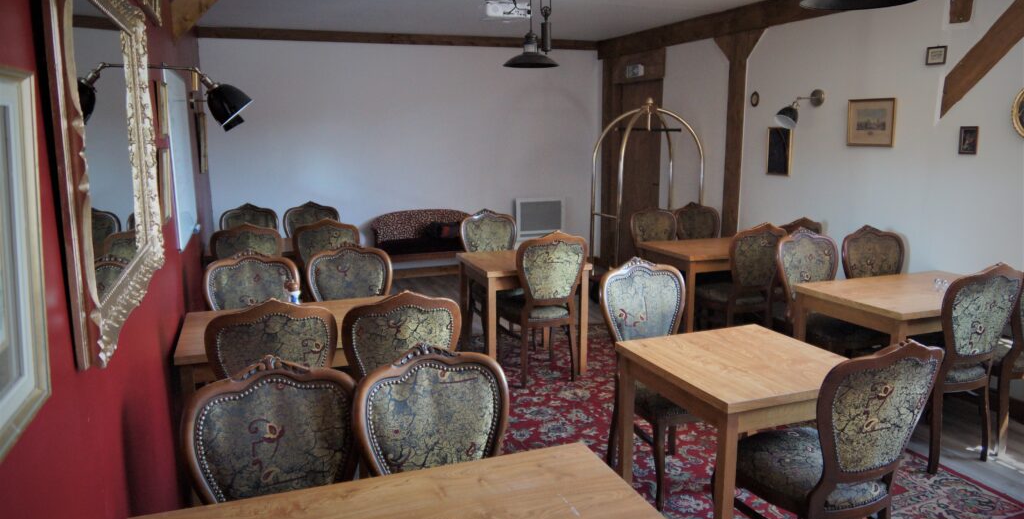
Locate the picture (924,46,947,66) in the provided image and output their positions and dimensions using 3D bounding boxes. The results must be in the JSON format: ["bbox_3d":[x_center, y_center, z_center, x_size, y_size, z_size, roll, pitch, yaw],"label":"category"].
[{"bbox_3d":[2.547,-1.224,4.105,0.018,0.117,0.132,-4,11,-21],"label":"picture"}]

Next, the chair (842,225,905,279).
[{"bbox_3d":[2.381,0.322,4.219,0.490,1.000,0.590,-4,11,-21],"label":"chair"}]

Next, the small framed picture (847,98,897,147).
[{"bbox_3d":[2.404,-0.918,4.594,0.025,0.312,0.370,-4,11,-21],"label":"small framed picture"}]

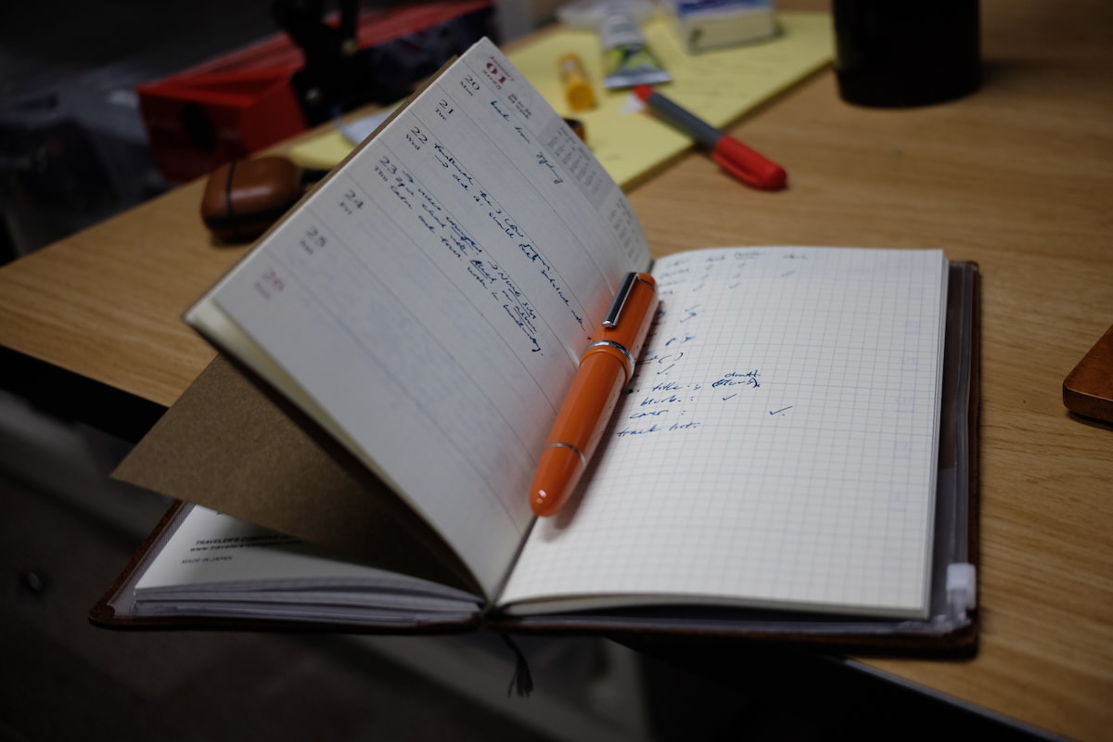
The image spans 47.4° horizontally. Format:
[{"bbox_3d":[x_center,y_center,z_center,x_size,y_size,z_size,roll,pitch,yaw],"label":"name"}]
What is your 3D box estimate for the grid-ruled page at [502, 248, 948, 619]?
[{"bbox_3d":[0.065,0.006,0.407,0.111,0.008,0.210,-2,29,19],"label":"grid-ruled page"}]

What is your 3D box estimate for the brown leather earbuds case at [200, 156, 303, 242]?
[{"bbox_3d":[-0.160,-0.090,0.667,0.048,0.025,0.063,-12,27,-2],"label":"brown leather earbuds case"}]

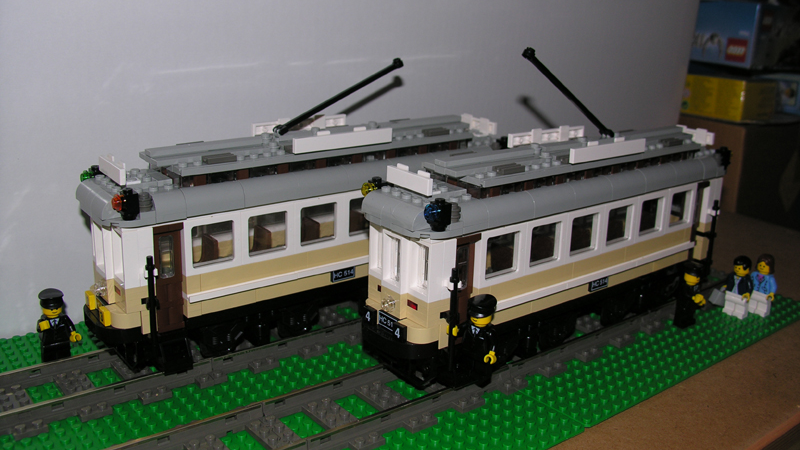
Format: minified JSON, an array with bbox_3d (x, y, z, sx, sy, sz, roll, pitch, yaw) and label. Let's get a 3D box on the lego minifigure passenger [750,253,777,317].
[{"bbox_3d":[0.237,0.039,0.530,0.015,0.041,0.025,-11,21,-37],"label":"lego minifigure passenger"}]

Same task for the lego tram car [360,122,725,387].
[{"bbox_3d":[0.098,0.005,0.478,0.272,0.118,0.058,-11,21,-38],"label":"lego tram car"}]

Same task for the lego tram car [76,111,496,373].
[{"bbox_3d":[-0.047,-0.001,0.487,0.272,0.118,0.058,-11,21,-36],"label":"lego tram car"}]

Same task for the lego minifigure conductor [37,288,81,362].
[{"bbox_3d":[-0.181,0.056,0.427,0.025,0.043,0.017,-11,21,-37],"label":"lego minifigure conductor"}]

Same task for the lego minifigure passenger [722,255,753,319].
[{"bbox_3d":[0.221,0.040,0.527,0.015,0.041,0.025,-11,21,-37],"label":"lego minifigure passenger"}]

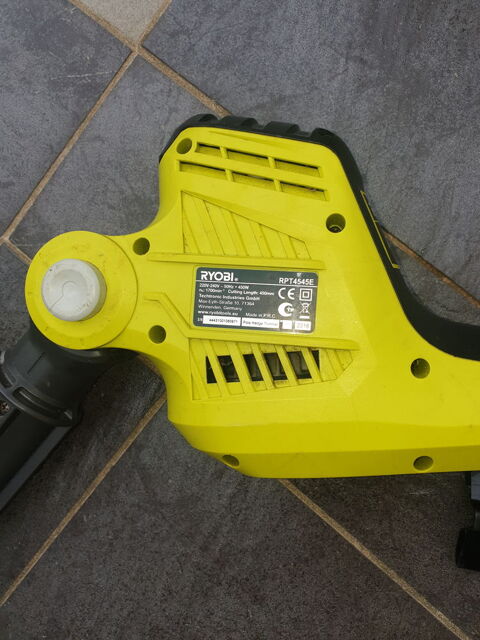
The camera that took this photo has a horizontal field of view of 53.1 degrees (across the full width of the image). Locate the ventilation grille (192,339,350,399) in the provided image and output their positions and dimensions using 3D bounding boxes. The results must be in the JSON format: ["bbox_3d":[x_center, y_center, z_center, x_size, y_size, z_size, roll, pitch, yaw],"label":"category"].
[{"bbox_3d":[0.014,0.028,0.242,0.083,0.006,0.032,3,91,7],"label":"ventilation grille"}]

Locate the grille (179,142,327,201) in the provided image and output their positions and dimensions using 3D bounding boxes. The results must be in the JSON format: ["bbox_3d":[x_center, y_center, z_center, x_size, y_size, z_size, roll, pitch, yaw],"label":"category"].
[{"bbox_3d":[0.007,-0.075,0.242,0.078,0.006,0.018,12,92,6],"label":"grille"}]

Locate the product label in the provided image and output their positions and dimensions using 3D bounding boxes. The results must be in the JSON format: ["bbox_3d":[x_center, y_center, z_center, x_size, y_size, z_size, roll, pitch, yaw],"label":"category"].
[{"bbox_3d":[0.008,-0.010,0.240,0.061,0.001,0.030,3,91,7],"label":"product label"}]

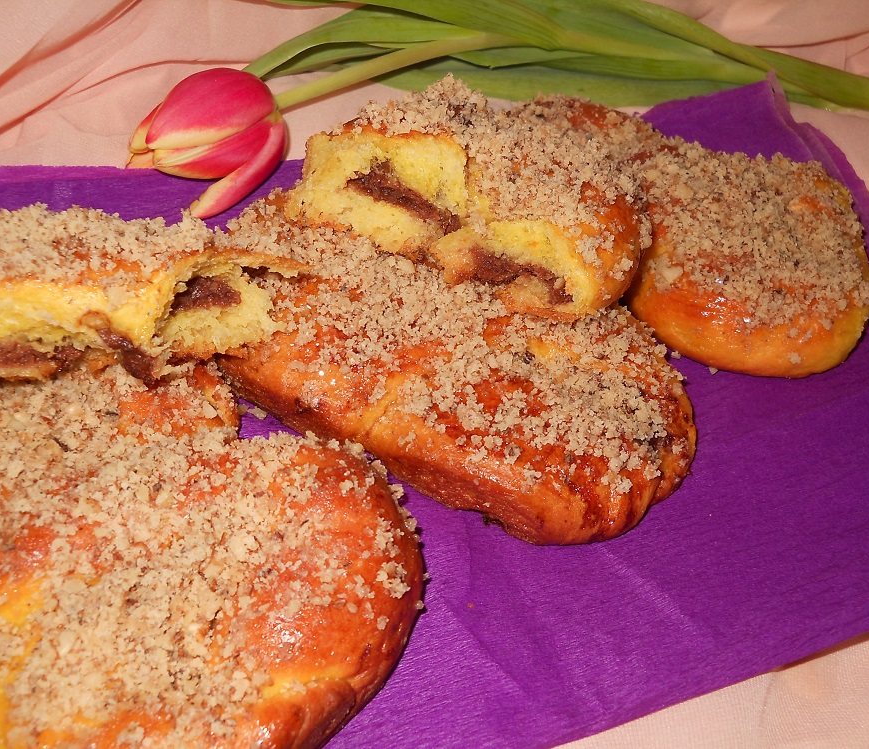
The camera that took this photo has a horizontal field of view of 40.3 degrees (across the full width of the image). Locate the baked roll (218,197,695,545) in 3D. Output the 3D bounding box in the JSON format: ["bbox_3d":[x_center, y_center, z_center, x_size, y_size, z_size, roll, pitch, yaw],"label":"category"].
[{"bbox_3d":[0.002,-0.009,0.370,0.166,0.039,0.078,26,51,23],"label":"baked roll"}]

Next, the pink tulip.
[{"bbox_3d":[-0.090,-0.098,0.479,0.067,0.043,0.050,-30,62,-37],"label":"pink tulip"}]

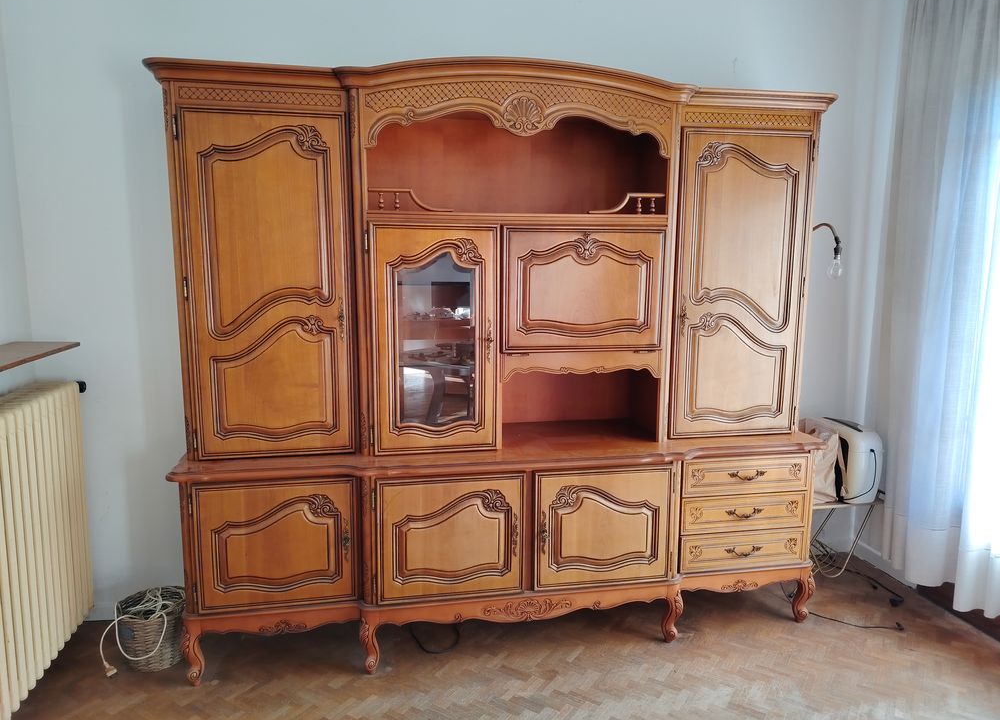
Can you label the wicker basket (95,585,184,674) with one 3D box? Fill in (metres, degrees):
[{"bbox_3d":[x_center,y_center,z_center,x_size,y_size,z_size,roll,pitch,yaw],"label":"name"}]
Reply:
[{"bbox_3d":[-1.291,1.009,2.593,0.246,0.221,0.246,-1,8,-11],"label":"wicker basket"}]

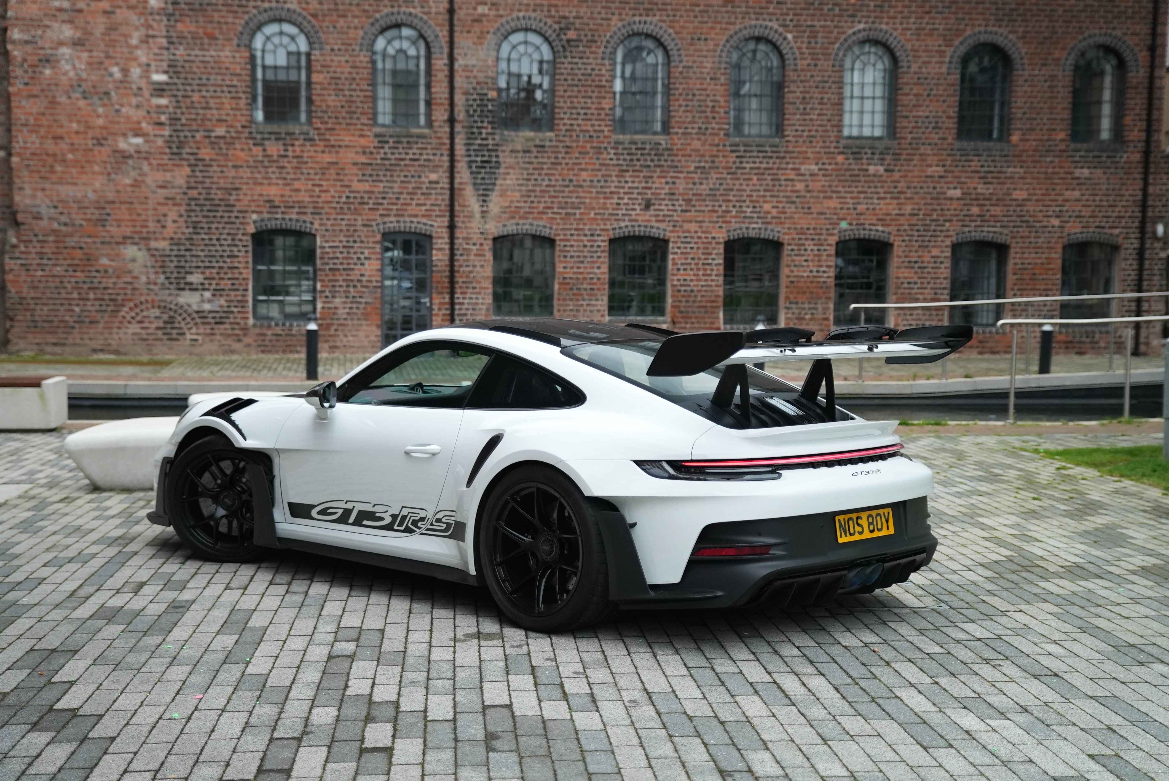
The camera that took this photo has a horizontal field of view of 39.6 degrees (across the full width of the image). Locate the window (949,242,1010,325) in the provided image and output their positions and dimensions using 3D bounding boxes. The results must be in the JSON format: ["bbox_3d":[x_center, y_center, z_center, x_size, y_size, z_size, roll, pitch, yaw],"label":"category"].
[{"bbox_3d":[6.882,-1.870,28.305,0.995,1.446,0.150,0,6,-5],"label":"window"}]

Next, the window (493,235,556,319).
[{"bbox_3d":[-1.053,-2.011,28.393,1.079,1.431,0.150,0,4,-7],"label":"window"}]

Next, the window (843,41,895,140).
[{"bbox_3d":[4.854,-5.127,27.760,0.878,1.646,0.150,0,6,-5],"label":"window"}]

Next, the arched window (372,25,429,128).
[{"bbox_3d":[-3.062,-5.219,27.026,0.932,1.692,0.150,0,6,-5],"label":"arched window"}]

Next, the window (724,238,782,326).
[{"bbox_3d":[2.982,-1.932,28.880,1.033,1.553,0.150,0,4,-7],"label":"window"}]

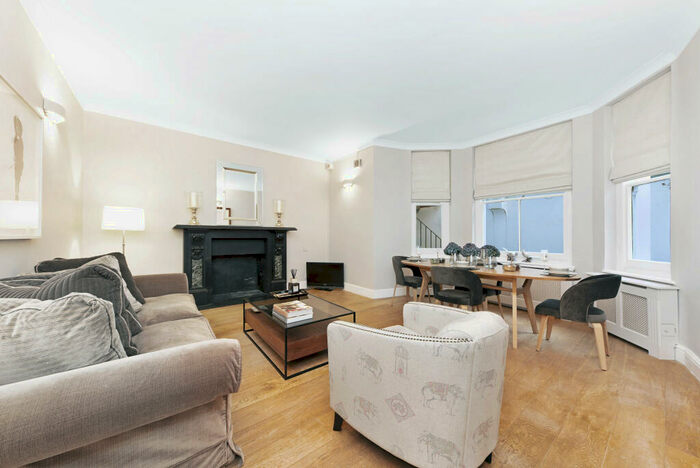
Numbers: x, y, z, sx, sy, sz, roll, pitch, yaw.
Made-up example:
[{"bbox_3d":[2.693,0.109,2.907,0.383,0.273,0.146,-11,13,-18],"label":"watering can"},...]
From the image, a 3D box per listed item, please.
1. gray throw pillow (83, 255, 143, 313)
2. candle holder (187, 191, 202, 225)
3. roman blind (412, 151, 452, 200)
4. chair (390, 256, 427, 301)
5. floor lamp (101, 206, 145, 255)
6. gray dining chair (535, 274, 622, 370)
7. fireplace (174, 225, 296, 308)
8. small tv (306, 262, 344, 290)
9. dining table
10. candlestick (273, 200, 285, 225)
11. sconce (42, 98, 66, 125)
[{"bbox_3d":[-2.060,0.465,1.990,0.170,0.470,0.480,-24,-5,11],"label":"gray throw pillow"},{"bbox_3d":[-2.309,-0.373,3.465,0.190,0.515,0.190,0,0,-40],"label":"candle holder"},{"bbox_3d":[1.518,-1.074,4.360,0.720,0.940,0.050,0,0,5],"label":"roman blind"},{"bbox_3d":[0.963,0.765,3.695,0.540,0.790,0.590,0,0,-40],"label":"chair"},{"bbox_3d":[-2.794,0.410,2.880,0.390,1.500,0.390,0,0,-40],"label":"floor lamp"},{"bbox_3d":[2.159,0.765,2.259,0.540,0.790,0.590,0,0,-41],"label":"gray dining chair"},{"bbox_3d":[-1.781,0.522,3.904,1.850,1.275,0.320,0,0,-40],"label":"fireplace"},{"bbox_3d":[-0.495,0.877,4.760,0.770,0.567,0.200,0,0,9],"label":"small tv"},{"bbox_3d":[1.568,0.785,2.975,0.980,0.750,1.970,0,0,-40],"label":"dining table"},{"bbox_3d":[-1.303,-0.370,4.303,0.185,0.510,0.185,0,0,-40],"label":"candlestick"},{"bbox_3d":[-2.448,-1.010,1.970,0.105,0.095,0.300,0,0,-40],"label":"sconce"}]

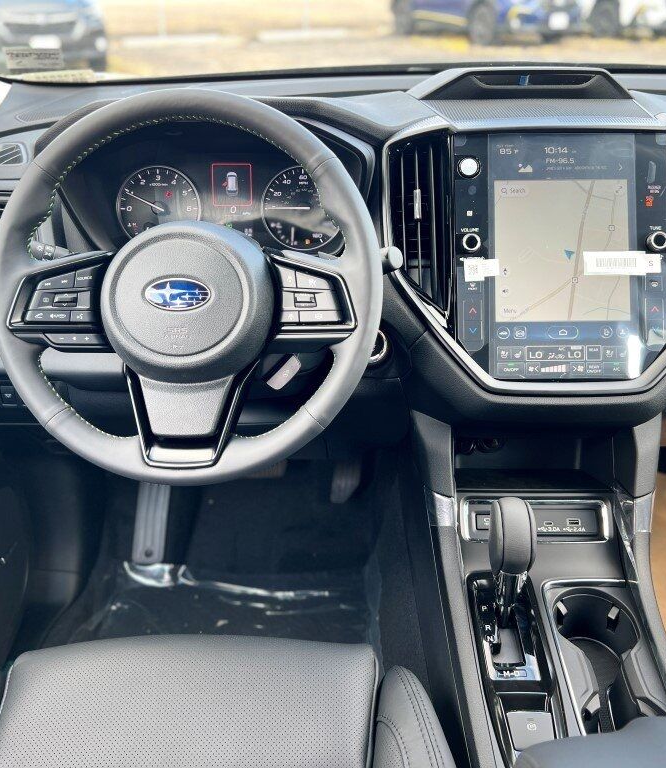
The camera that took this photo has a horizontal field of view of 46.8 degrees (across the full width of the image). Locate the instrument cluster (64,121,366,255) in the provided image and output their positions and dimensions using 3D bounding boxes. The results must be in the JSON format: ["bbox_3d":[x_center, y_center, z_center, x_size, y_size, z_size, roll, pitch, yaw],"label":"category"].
[{"bbox_3d":[-0.142,-0.244,0.965,0.360,0.158,0.080,0,11,0],"label":"instrument cluster"}]

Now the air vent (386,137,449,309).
[{"bbox_3d":[0.091,-0.173,0.815,0.066,0.186,0.040,0,1,0],"label":"air vent"}]

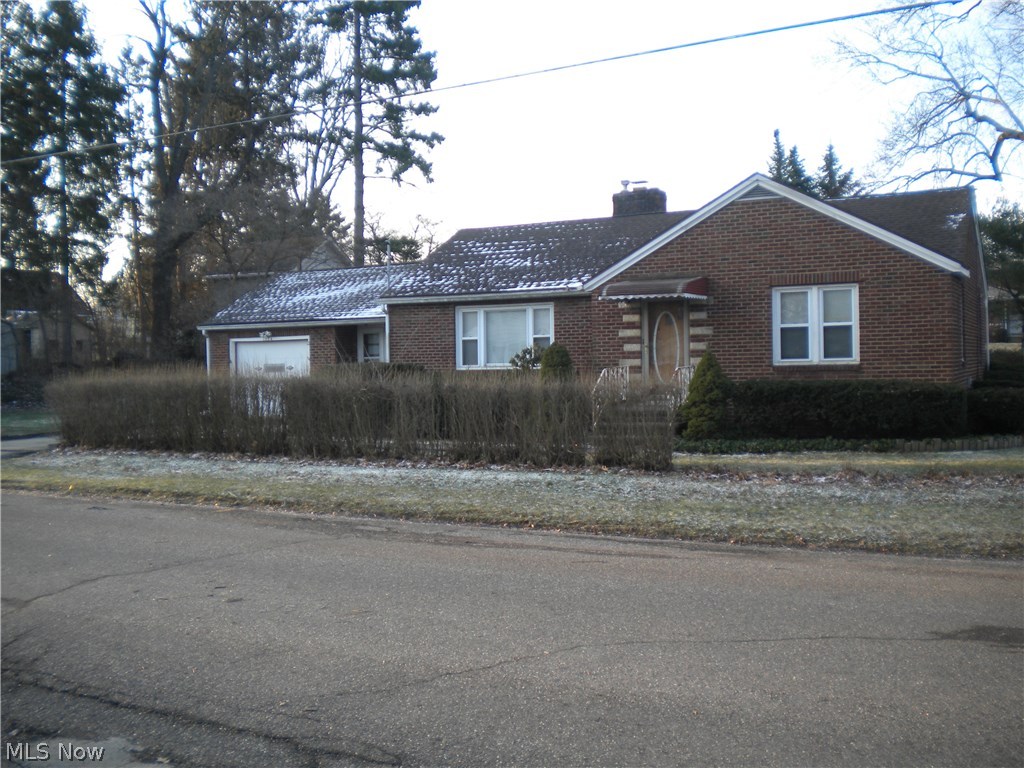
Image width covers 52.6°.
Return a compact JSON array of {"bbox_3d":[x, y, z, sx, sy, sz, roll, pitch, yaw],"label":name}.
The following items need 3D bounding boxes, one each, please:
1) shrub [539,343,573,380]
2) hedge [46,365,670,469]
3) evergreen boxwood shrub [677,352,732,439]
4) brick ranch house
[{"bbox_3d":[0.922,-0.006,21.619,0.800,1.720,0.800,0,1,28],"label":"shrub"},{"bbox_3d":[-3.305,0.444,17.574,12.450,1.420,0.950,0,1,28],"label":"hedge"},{"bbox_3d":[3.453,0.222,18.517,1.000,1.570,1.000,0,1,28],"label":"evergreen boxwood shrub"},{"bbox_3d":[0.985,-2.069,26.400,20.100,5.850,9.400,0,1,28],"label":"brick ranch house"}]

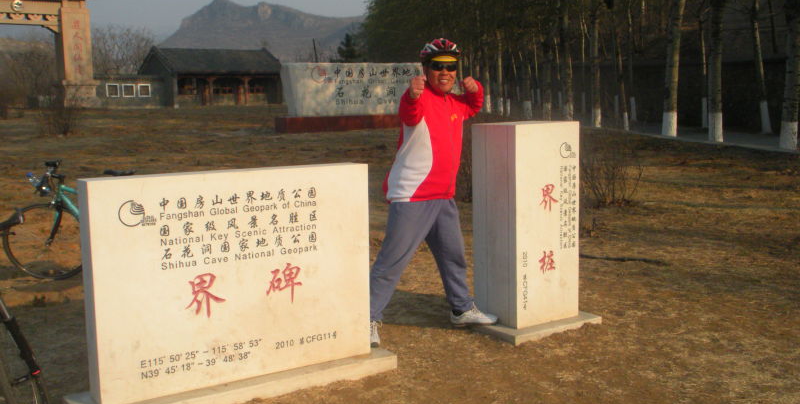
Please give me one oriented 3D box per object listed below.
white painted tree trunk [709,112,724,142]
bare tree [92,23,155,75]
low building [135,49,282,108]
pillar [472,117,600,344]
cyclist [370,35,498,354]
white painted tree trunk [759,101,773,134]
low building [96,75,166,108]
[{"bbox_3d":[9.847,-2.322,25.927,0.410,0.960,0.410,-1,7,0],"label":"white painted tree trunk"},{"bbox_3d":[-28.318,-13.827,84.903,6.200,8.200,5.600,-1,7,0],"label":"bare tree"},{"bbox_3d":[-16.877,-11.202,74.989,10.000,5.200,7.300,-6,8,-34],"label":"low building"},{"bbox_3d":[0.757,0.140,4.981,0.698,1.218,0.568,-6,8,-35],"label":"pillar"},{"bbox_3d":[0.195,-0.064,4.721,0.770,1.700,0.560,-4,7,-24],"label":"cyclist"},{"bbox_3d":[13.781,-3.186,31.371,0.380,1.220,0.380,-1,7,0],"label":"white painted tree trunk"},{"bbox_3d":[-23.728,-9.441,71.347,6.200,2.950,3.000,-6,8,-34],"label":"low building"}]

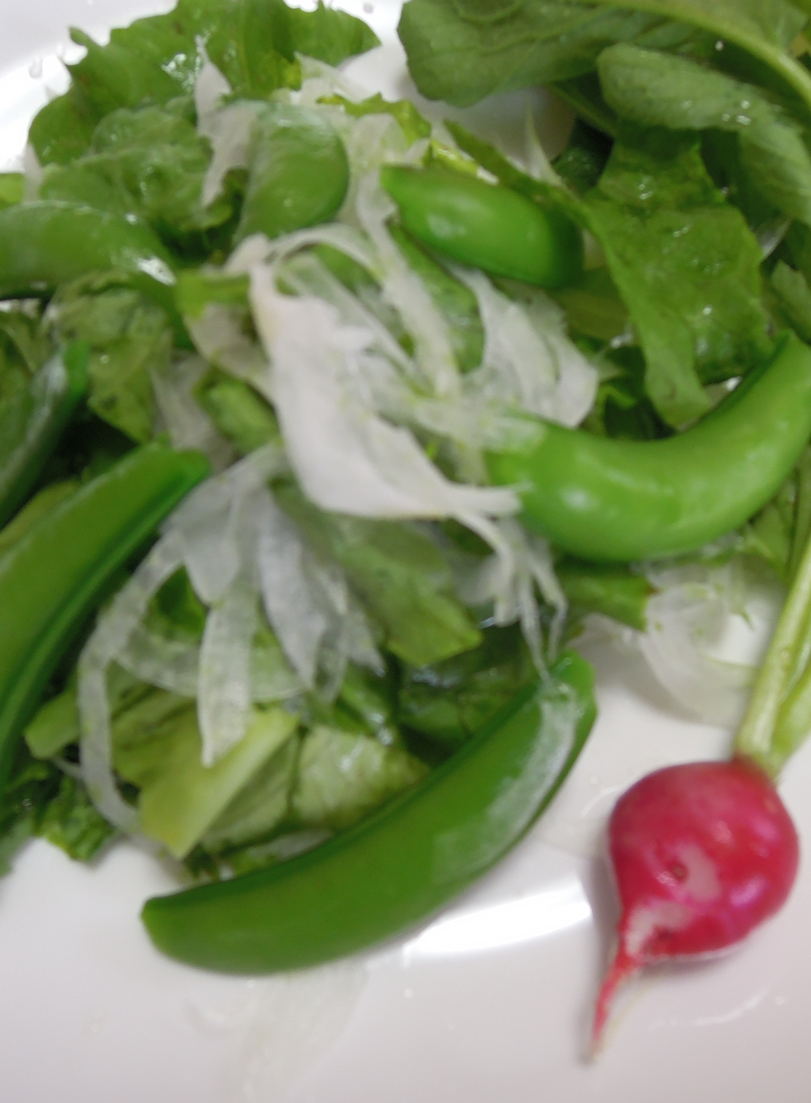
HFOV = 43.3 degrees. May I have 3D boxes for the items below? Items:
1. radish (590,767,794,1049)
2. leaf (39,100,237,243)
[{"bbox_3d":[0.038,0.048,0.141,0.027,0.027,0.046,31,79,11],"label":"radish"},{"bbox_3d":[-0.045,-0.063,0.170,0.034,0.016,0.024,2,69,0],"label":"leaf"}]

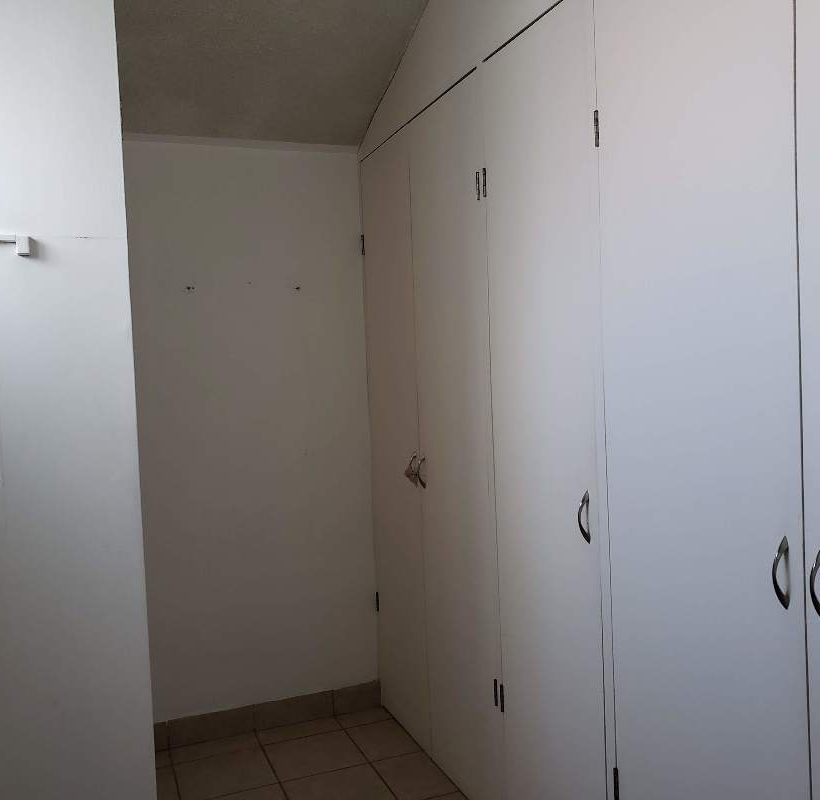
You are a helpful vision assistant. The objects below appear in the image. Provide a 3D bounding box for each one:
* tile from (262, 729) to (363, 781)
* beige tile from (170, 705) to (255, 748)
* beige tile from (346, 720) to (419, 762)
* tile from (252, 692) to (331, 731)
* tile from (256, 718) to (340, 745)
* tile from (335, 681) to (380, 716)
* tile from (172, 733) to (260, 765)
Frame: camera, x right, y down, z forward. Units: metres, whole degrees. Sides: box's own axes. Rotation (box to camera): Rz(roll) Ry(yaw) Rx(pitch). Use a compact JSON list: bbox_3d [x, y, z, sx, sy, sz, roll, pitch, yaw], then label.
[{"bbox_3d":[-0.363,1.335,3.011,0.326,0.012,0.326,-3,2,-22],"label":"tile"},{"bbox_3d":[-0.784,1.287,3.164,0.326,0.108,0.012,-3,2,-22],"label":"beige tile"},{"bbox_3d":[-0.114,1.324,3.113,0.205,0.012,0.326,-3,2,-22],"label":"beige tile"},{"bbox_3d":[-0.478,1.273,3.288,0.326,0.108,0.012,-3,2,-22],"label":"tile"},{"bbox_3d":[-0.450,1.333,3.224,0.326,0.012,0.125,-3,2,-22],"label":"tile"},{"bbox_3d":[-0.229,1.261,3.389,0.205,0.108,0.012,-3,2,-22],"label":"tile"},{"bbox_3d":[-0.755,1.347,3.100,0.326,0.012,0.125,-3,2,-22],"label":"tile"}]

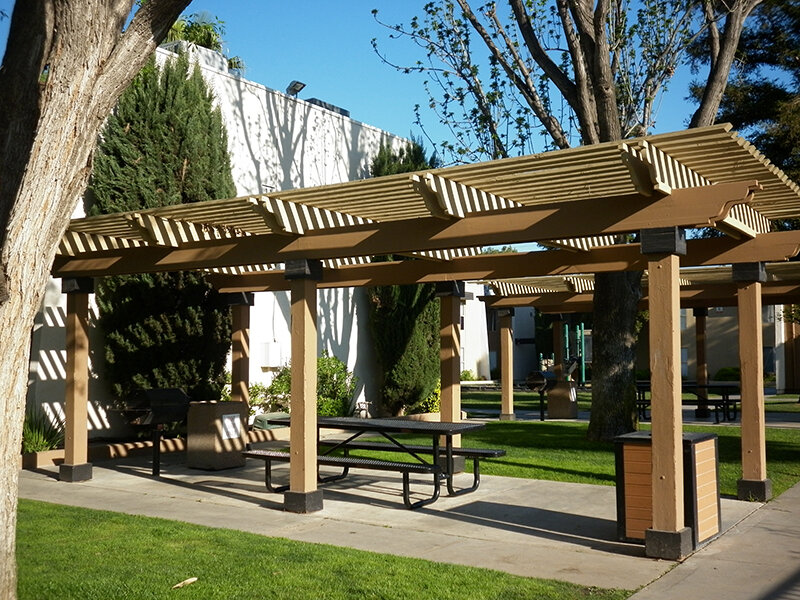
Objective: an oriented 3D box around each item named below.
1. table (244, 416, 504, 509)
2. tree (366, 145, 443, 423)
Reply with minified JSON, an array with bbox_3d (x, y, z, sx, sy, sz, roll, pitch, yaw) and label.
[{"bbox_3d":[-0.296,1.770,10.103,2.496,0.763,1.508,-3,-4,33],"label":"table"},{"bbox_3d":[0.125,-0.605,20.481,1.650,6.466,1.700,0,-4,0],"label":"tree"}]

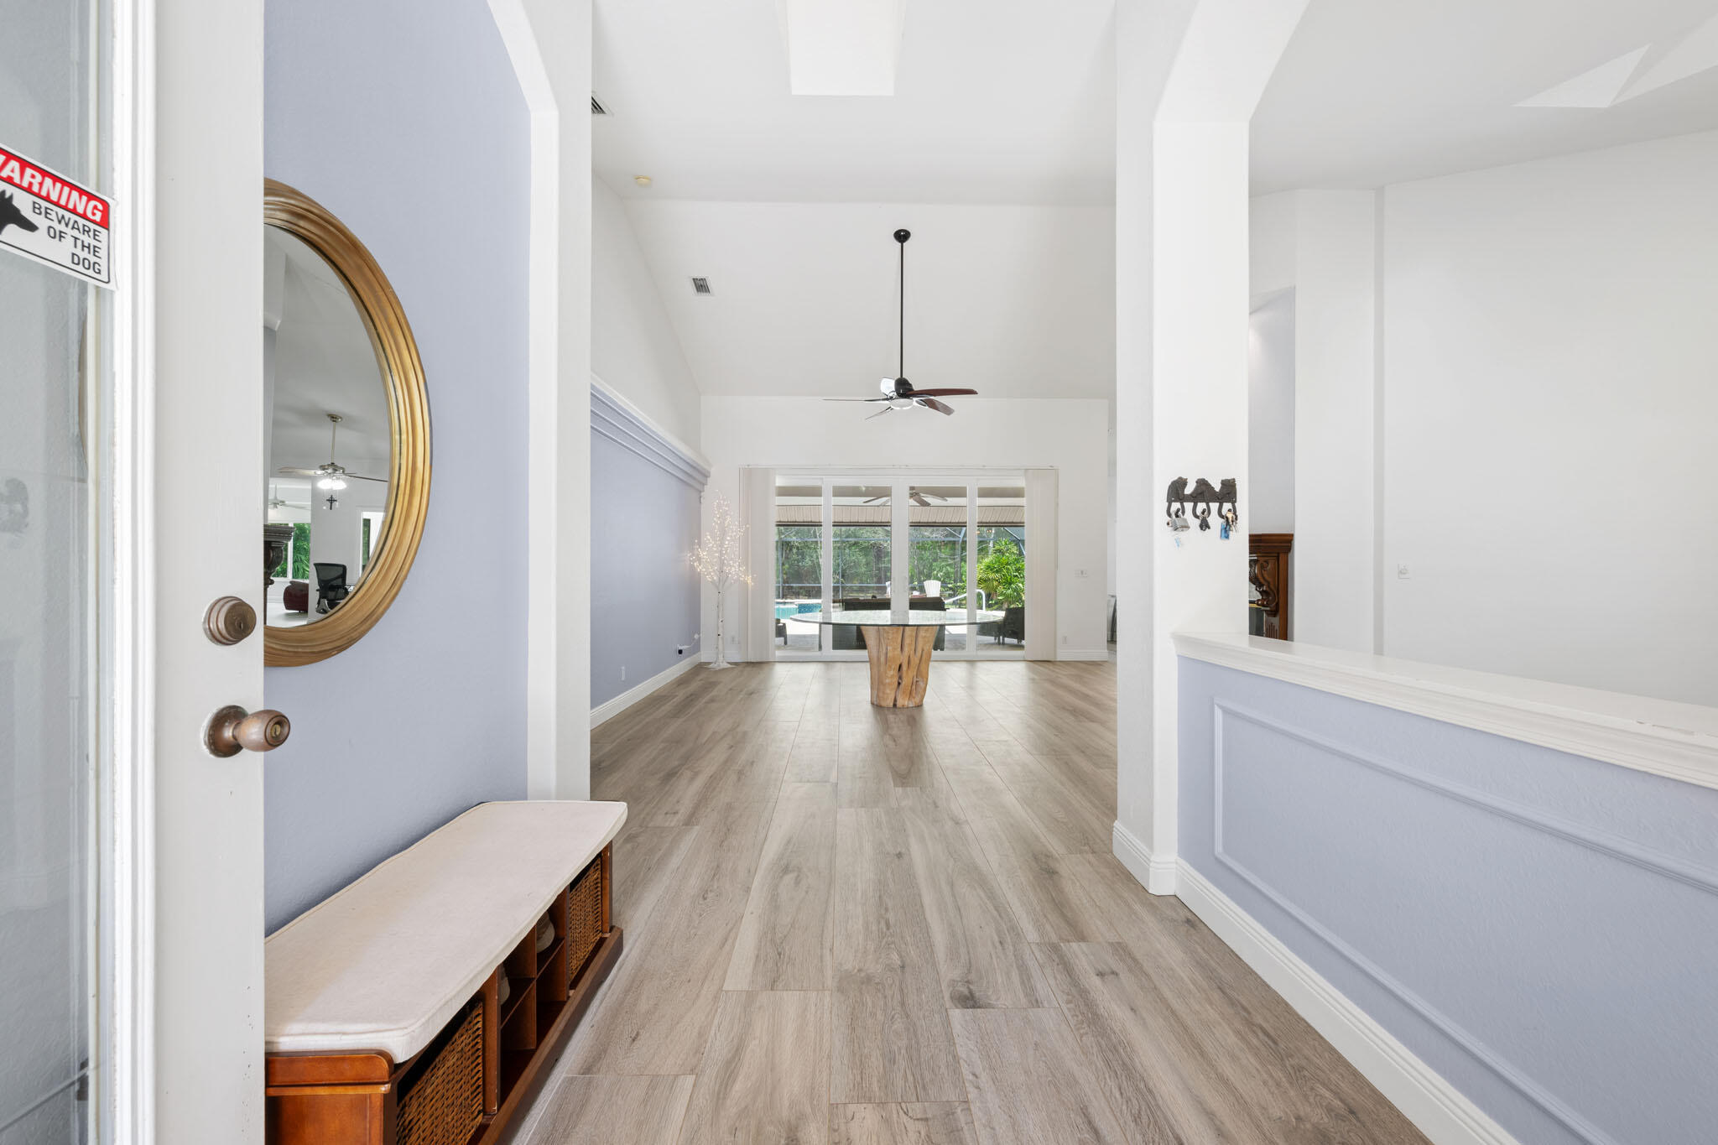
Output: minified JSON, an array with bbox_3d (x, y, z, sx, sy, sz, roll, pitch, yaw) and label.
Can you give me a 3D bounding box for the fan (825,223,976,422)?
[{"bbox_3d":[0.368,-2.200,5.815,1.370,1.572,1.370,0,0,-1],"label":"fan"}]

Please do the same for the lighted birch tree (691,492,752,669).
[{"bbox_3d":[-1.670,0.075,8.120,0.760,2.120,0.660,0,0,-2],"label":"lighted birch tree"}]

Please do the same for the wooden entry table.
[{"bbox_3d":[0.344,0.768,5.908,1.850,0.755,1.850,0,0,-1],"label":"wooden entry table"}]

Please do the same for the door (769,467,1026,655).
[{"bbox_3d":[0.535,-0.069,8.600,3.500,2.430,0.130,0,0,-1],"label":"door"}]

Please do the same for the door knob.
[{"bbox_3d":[-0.769,0.201,0.845,0.070,0.066,0.066,0,0,-1],"label":"door knob"}]

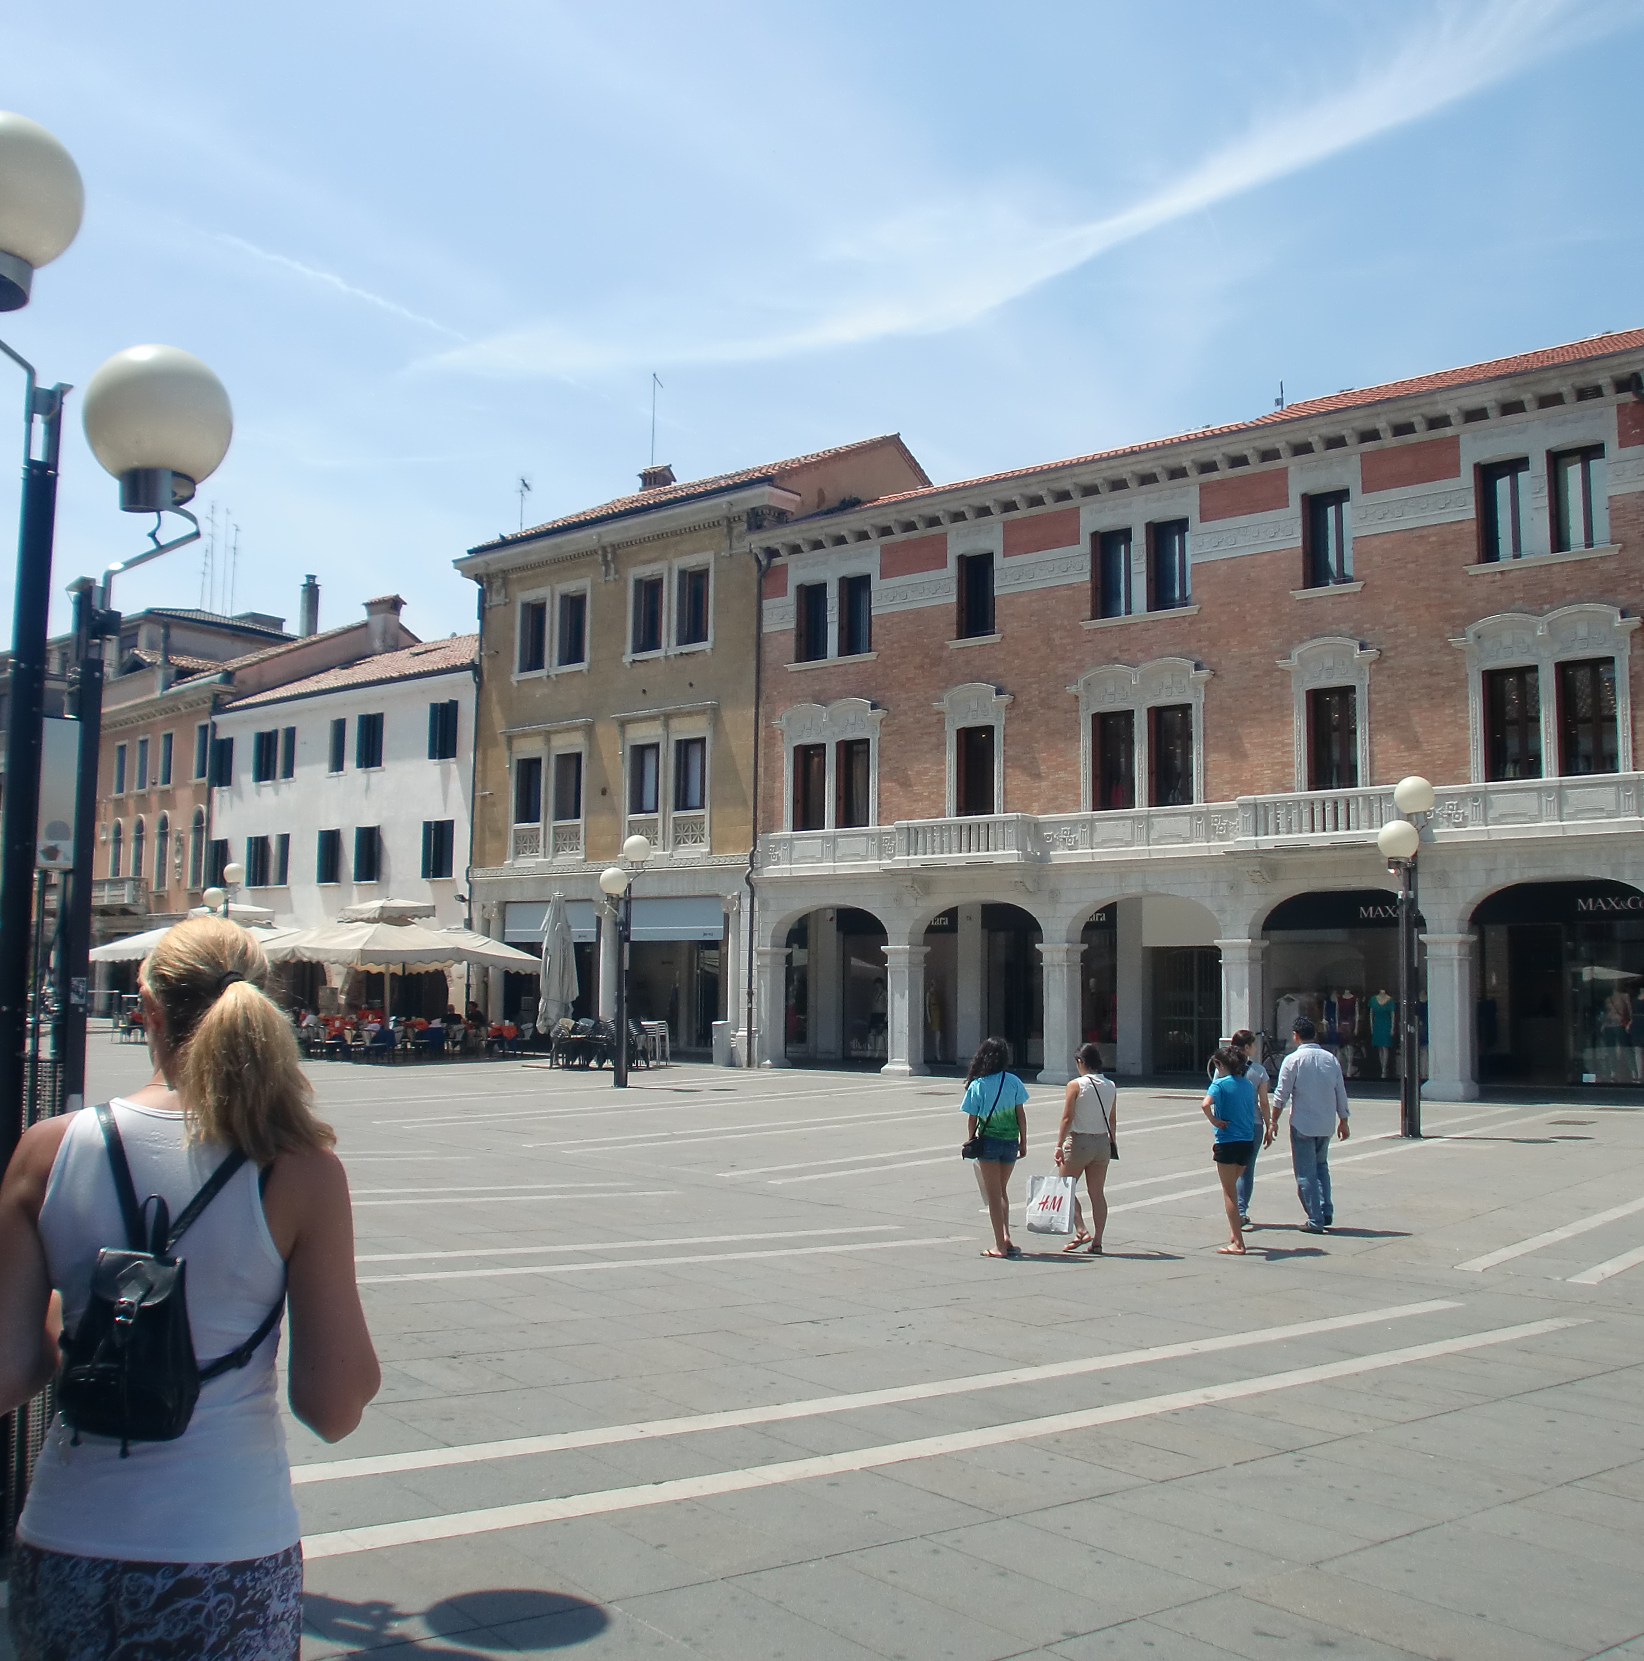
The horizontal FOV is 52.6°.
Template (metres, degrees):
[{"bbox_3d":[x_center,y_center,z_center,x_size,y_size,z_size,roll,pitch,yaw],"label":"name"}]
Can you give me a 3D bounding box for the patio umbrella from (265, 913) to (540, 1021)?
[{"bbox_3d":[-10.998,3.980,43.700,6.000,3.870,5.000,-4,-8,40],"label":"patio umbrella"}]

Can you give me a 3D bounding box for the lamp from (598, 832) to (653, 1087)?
[{"bbox_3d":[-3.771,2.531,32.250,0.600,4.851,1.200,-4,-8,38],"label":"lamp"}]

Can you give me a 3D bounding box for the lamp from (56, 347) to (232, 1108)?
[{"bbox_3d":[-2.397,0.313,5.706,0.560,4.050,0.540,1,-6,0],"label":"lamp"}]

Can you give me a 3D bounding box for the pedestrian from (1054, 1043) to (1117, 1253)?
[{"bbox_3d":[1.952,2.292,12.250,0.420,1.540,0.330,3,-6,-20],"label":"pedestrian"}]

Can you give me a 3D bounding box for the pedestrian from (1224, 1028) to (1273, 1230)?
[{"bbox_3d":[3.431,2.407,13.432,0.460,1.595,0.350,0,-6,3],"label":"pedestrian"}]

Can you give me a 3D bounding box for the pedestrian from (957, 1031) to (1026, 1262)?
[{"bbox_3d":[1.256,2.285,12.134,0.460,1.570,0.330,3,-6,-20],"label":"pedestrian"}]

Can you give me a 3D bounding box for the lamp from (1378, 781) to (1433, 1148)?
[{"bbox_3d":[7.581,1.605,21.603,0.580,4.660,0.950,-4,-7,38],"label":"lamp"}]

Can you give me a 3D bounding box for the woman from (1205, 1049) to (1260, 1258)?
[{"bbox_3d":[3.009,2.334,12.228,0.430,1.521,0.340,4,-7,-27],"label":"woman"}]

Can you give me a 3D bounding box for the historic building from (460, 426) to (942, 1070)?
[{"bbox_3d":[-2.474,-2.086,50.214,11.255,17.400,12.000,-4,-8,38],"label":"historic building"}]

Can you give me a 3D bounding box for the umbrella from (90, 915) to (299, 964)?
[{"bbox_3d":[-19.022,4.447,50.703,5.600,3.945,5.000,-4,-8,40],"label":"umbrella"}]

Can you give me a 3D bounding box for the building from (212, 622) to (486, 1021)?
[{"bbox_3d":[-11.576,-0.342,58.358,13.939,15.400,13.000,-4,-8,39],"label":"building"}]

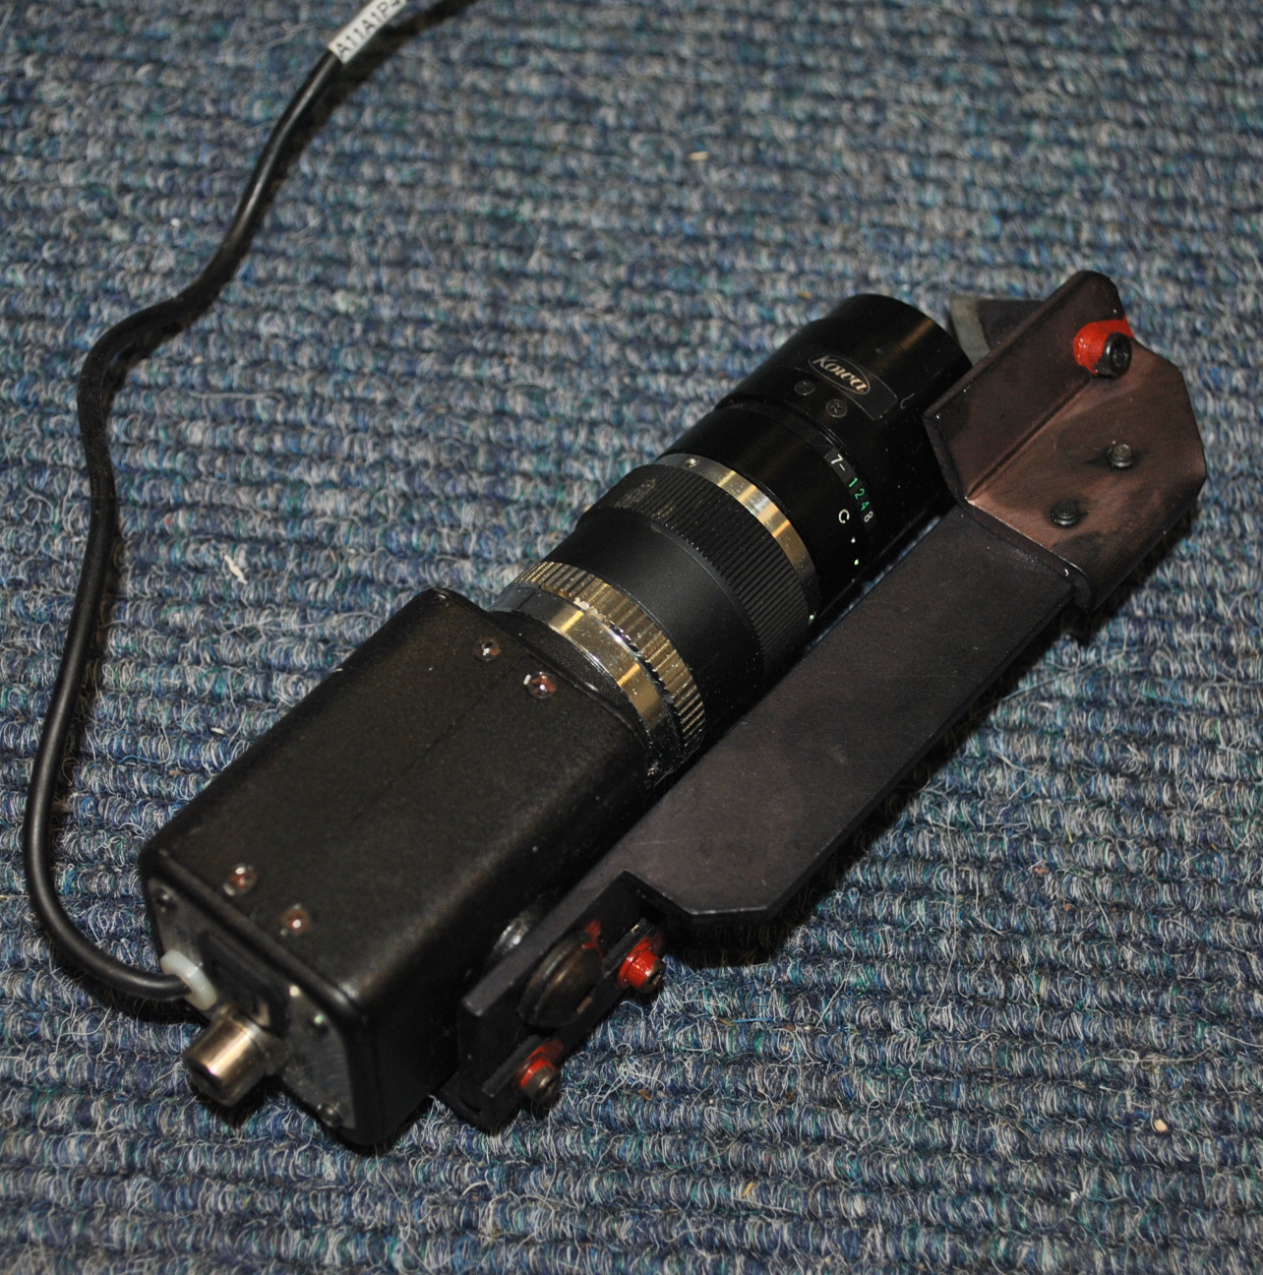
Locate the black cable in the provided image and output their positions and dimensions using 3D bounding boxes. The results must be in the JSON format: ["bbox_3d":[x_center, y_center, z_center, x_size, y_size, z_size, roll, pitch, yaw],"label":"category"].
[{"bbox_3d":[-0.067,-0.028,0.392,0.033,0.018,0.173,6,60,-2],"label":"black cable"}]

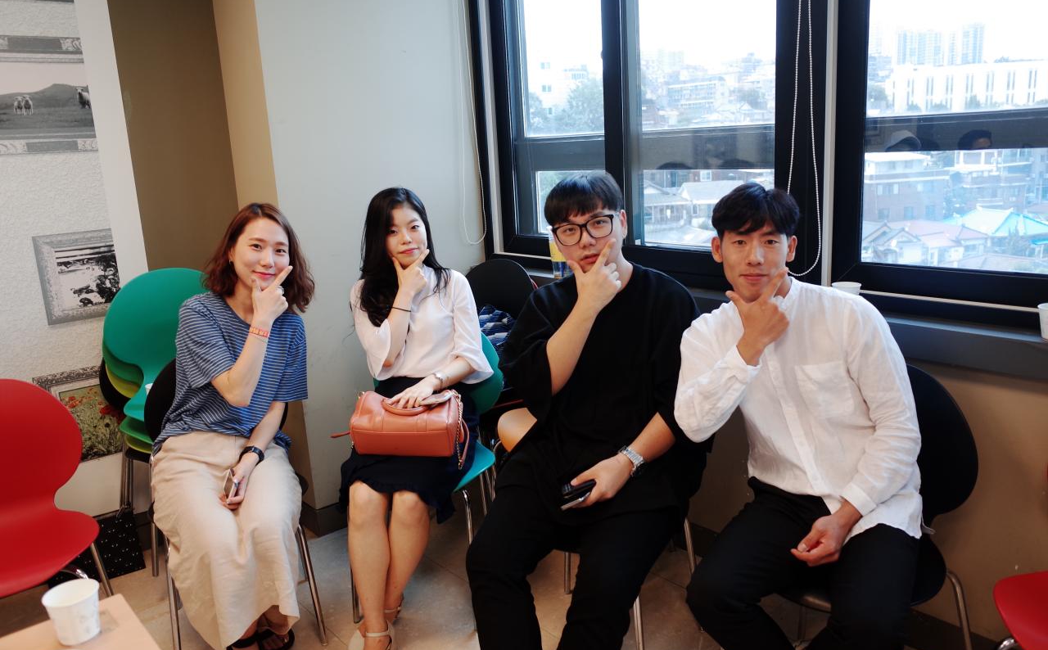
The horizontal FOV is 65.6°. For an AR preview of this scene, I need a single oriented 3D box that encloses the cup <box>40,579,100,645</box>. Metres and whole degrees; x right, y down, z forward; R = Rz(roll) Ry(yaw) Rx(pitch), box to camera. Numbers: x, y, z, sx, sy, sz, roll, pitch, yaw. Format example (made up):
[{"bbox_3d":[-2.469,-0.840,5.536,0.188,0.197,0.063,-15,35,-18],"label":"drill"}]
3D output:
[{"bbox_3d":[-0.645,0.416,1.172,0.072,0.069,0.072,-3,13,1],"label":"cup"}]

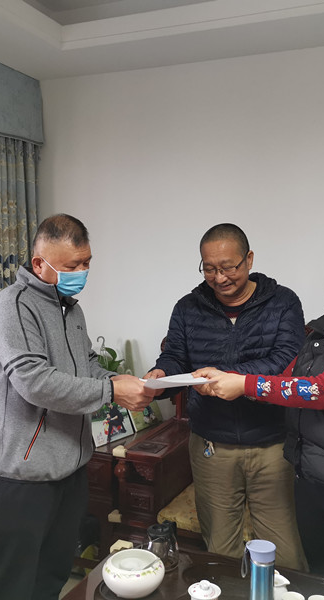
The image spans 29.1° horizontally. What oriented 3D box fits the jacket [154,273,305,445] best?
[{"bbox_3d":[0.229,0.186,2.030,0.520,0.575,0.420,1,3,12],"label":"jacket"}]

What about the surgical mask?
[{"bbox_3d":[-0.270,-0.076,1.860,0.120,0.105,0.140,23,14,28],"label":"surgical mask"}]

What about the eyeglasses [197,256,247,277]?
[{"bbox_3d":[0.197,-0.117,2.020,0.142,0.045,0.140,1,23,14],"label":"eyeglasses"}]

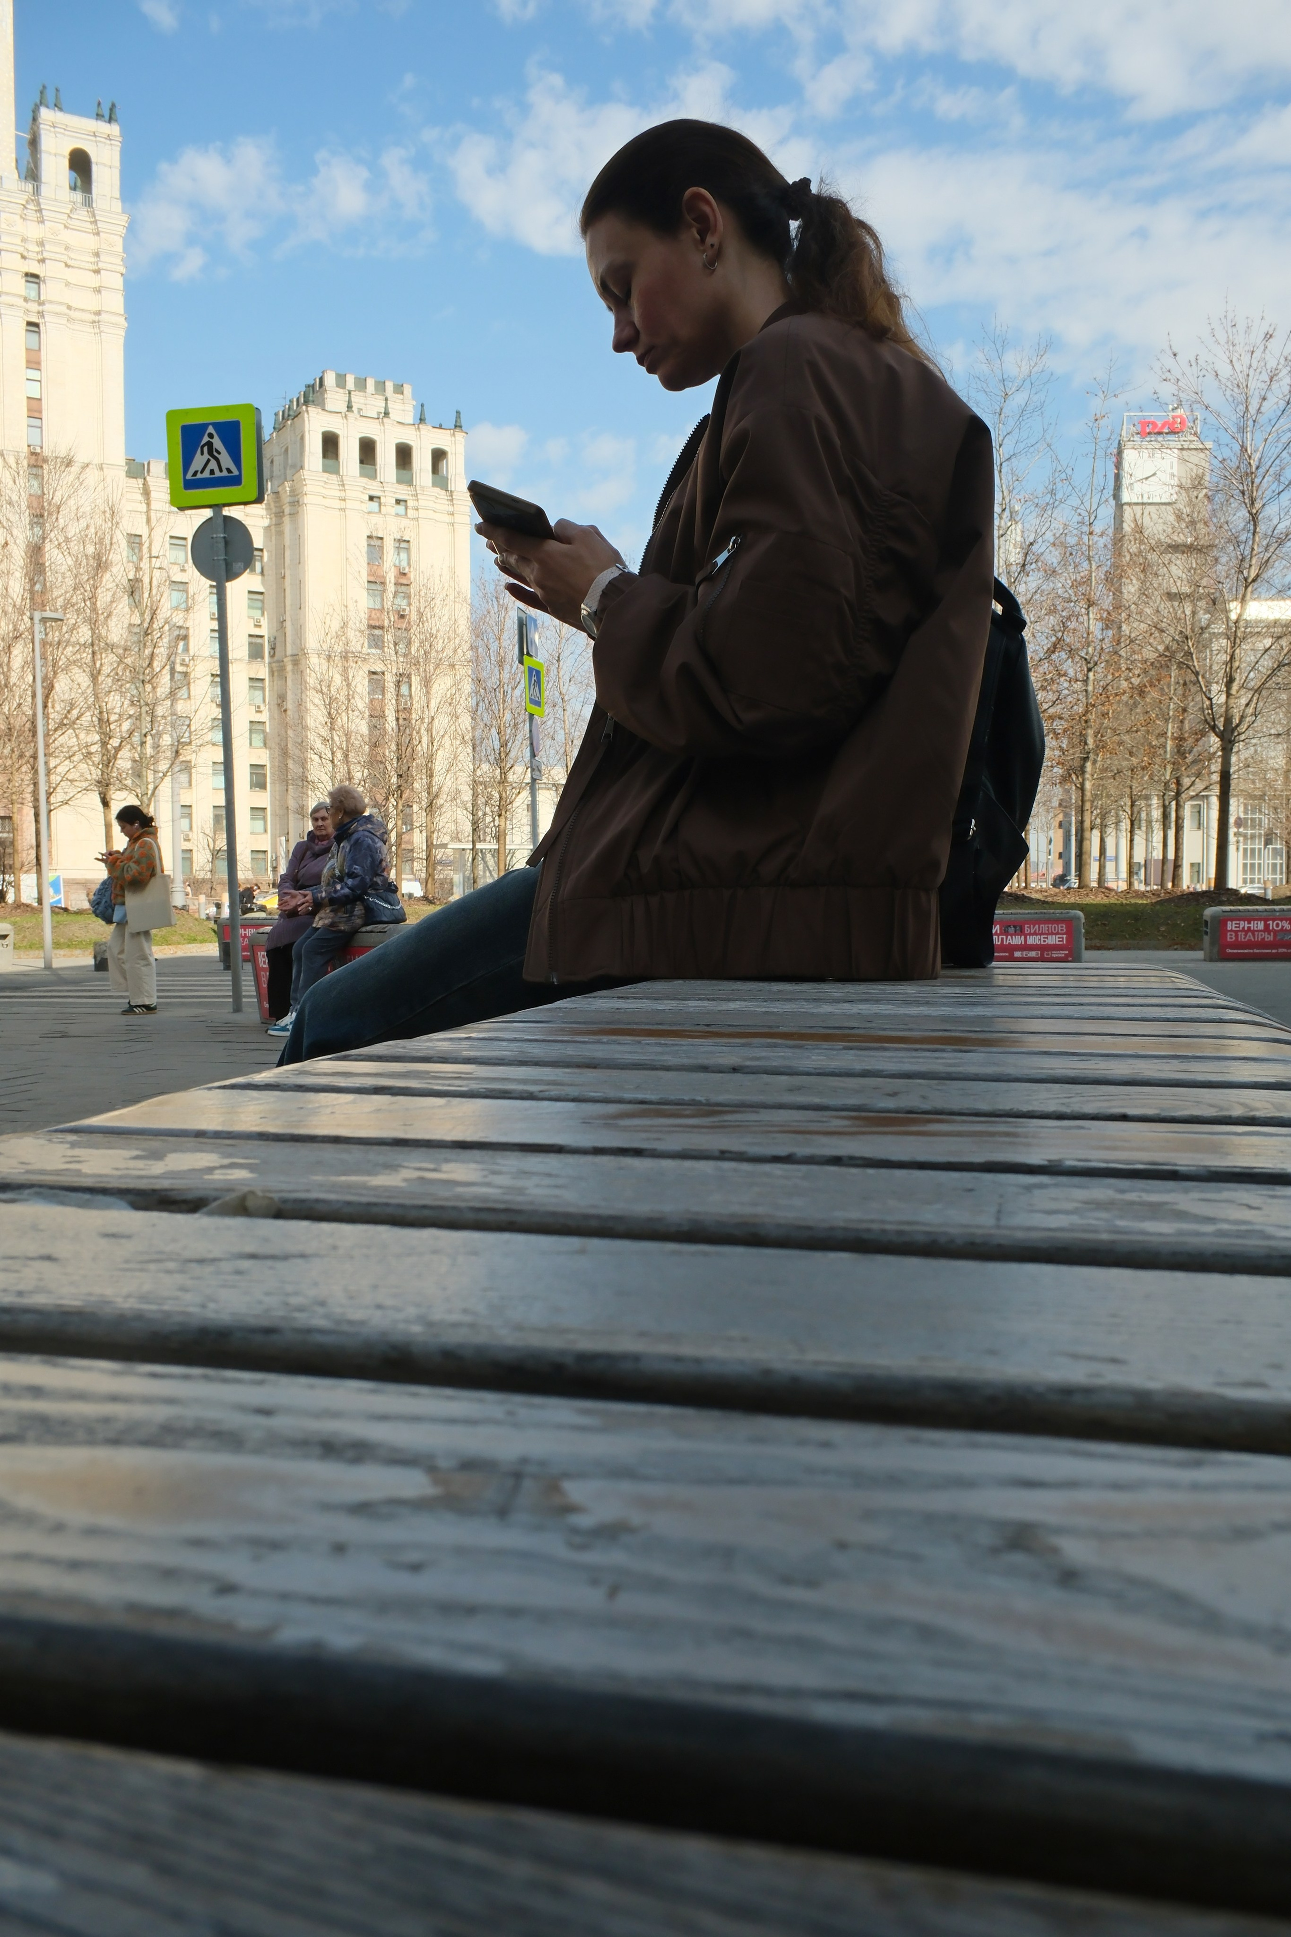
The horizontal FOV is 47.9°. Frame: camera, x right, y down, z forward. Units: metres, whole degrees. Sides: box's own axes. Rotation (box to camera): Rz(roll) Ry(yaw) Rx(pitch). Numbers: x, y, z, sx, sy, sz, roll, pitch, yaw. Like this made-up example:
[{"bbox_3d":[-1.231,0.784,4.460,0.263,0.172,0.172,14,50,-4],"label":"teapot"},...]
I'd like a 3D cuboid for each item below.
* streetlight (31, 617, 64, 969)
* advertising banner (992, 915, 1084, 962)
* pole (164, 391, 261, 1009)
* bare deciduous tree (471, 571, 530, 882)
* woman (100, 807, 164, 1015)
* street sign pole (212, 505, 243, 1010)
[{"bbox_3d":[-8.296,-2.460,20.100,0.420,4.950,0.170,-1,3,-16],"label":"streetlight"},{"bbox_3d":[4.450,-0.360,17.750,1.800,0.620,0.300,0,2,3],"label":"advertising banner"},{"bbox_3d":[-3.145,-1.918,10.870,0.720,4.520,0.200,-1,3,14],"label":"pole"},{"bbox_3d":[-3.564,-5.832,36.000,1.800,8.100,1.800,-1,2,0],"label":"bare deciduous tree"},{"bbox_3d":[-3.886,-0.447,11.000,0.500,1.580,0.500,-1,3,-17],"label":"woman"},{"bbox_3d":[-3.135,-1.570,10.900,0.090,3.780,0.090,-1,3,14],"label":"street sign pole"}]

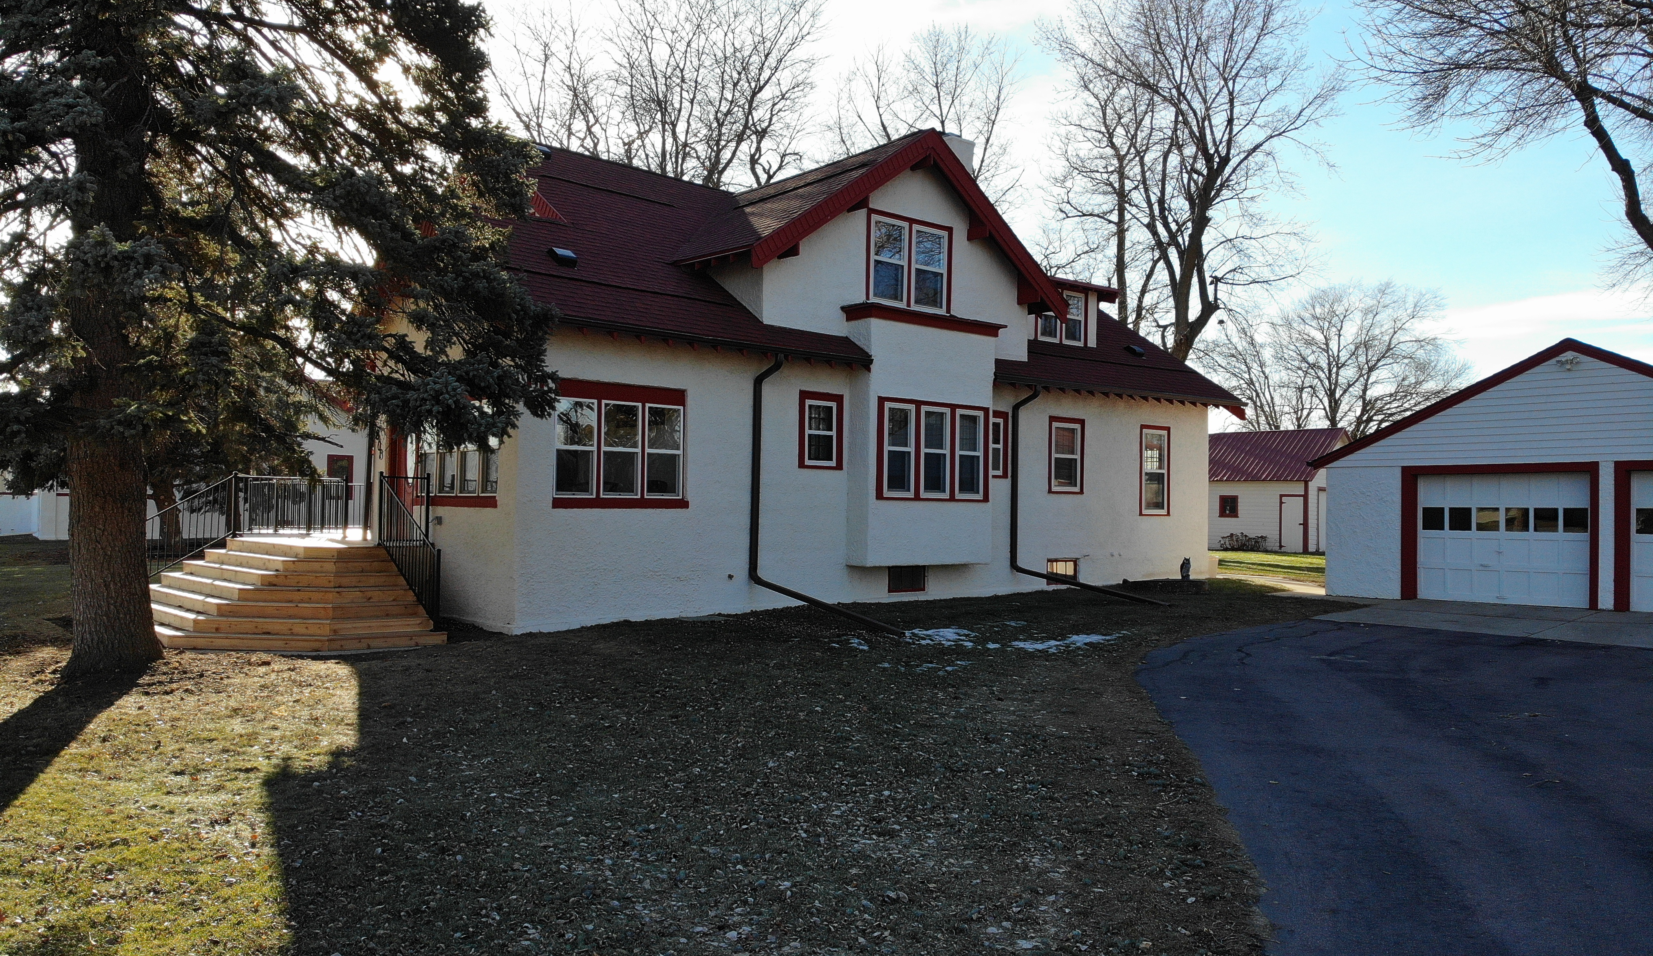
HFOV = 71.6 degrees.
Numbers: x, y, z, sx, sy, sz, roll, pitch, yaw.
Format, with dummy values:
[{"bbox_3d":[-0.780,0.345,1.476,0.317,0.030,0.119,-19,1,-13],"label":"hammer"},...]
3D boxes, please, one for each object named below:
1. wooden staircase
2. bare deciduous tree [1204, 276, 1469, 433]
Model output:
[{"bbox_3d":[-7.243,1.435,15.074,2.940,1.155,5.390,2,-2,-40],"label":"wooden staircase"},{"bbox_3d":[28.331,-3.674,63.791,15.077,14.740,15.077,0,-2,24],"label":"bare deciduous tree"}]

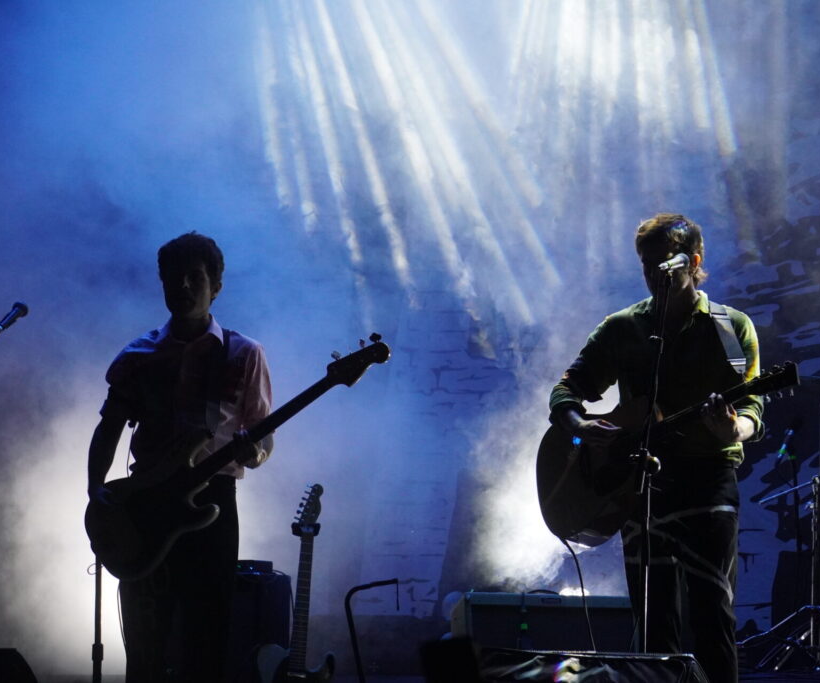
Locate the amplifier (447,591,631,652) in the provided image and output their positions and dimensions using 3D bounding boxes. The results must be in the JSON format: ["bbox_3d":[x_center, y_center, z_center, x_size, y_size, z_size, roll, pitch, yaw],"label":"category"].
[{"bbox_3d":[0.460,1.109,22.007,0.592,0.485,0.250,1,-16,-11],"label":"amplifier"}]

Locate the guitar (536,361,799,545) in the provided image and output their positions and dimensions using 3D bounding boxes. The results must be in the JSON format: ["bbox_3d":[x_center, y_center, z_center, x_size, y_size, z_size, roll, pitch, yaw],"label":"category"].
[{"bbox_3d":[0.801,0.287,20.162,1.042,0.404,0.118,-27,-32,35],"label":"guitar"}]

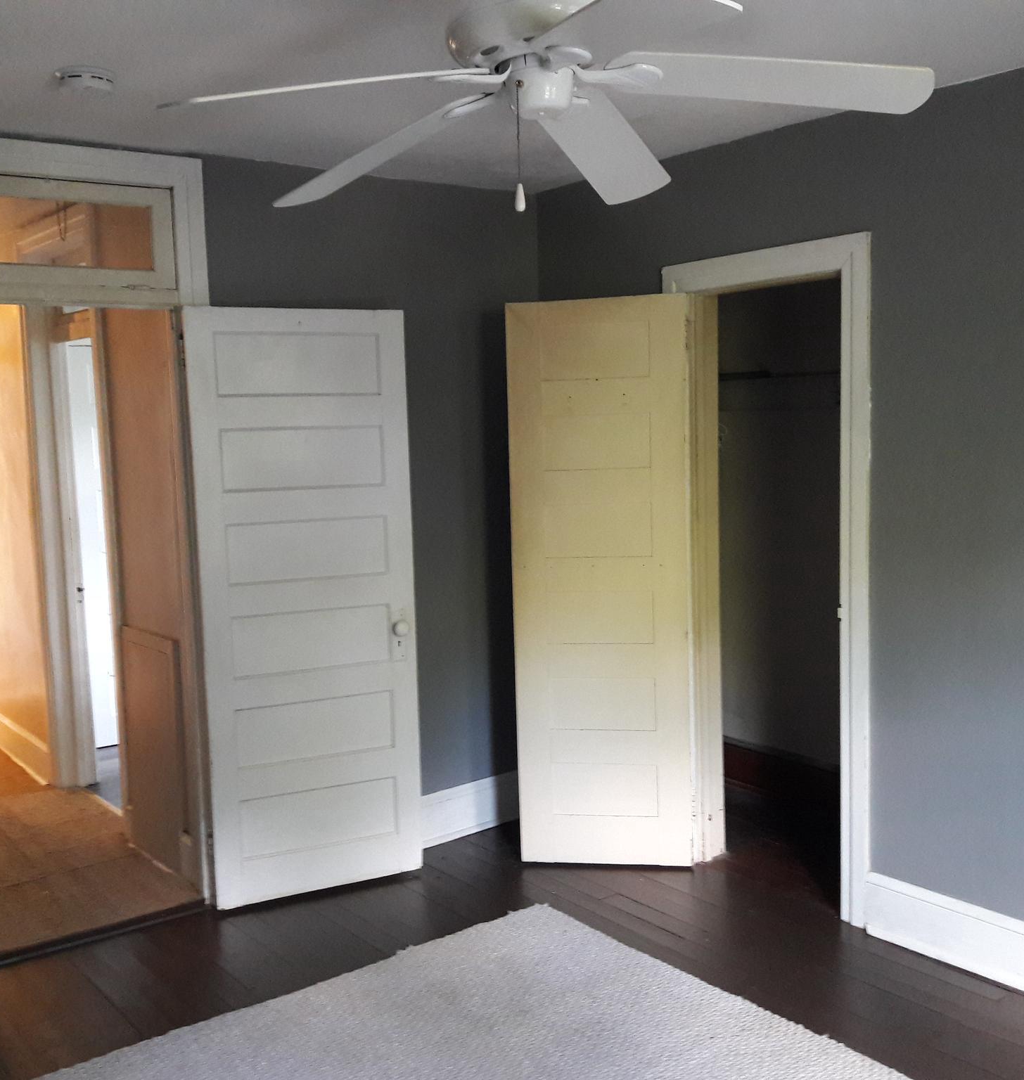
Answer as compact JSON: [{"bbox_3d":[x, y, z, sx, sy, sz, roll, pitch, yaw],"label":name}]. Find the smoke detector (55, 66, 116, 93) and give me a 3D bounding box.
[{"bbox_3d":[-1.005,-1.078,2.752,0.139,0.041,0.139,-2,6,0],"label":"smoke detector"}]

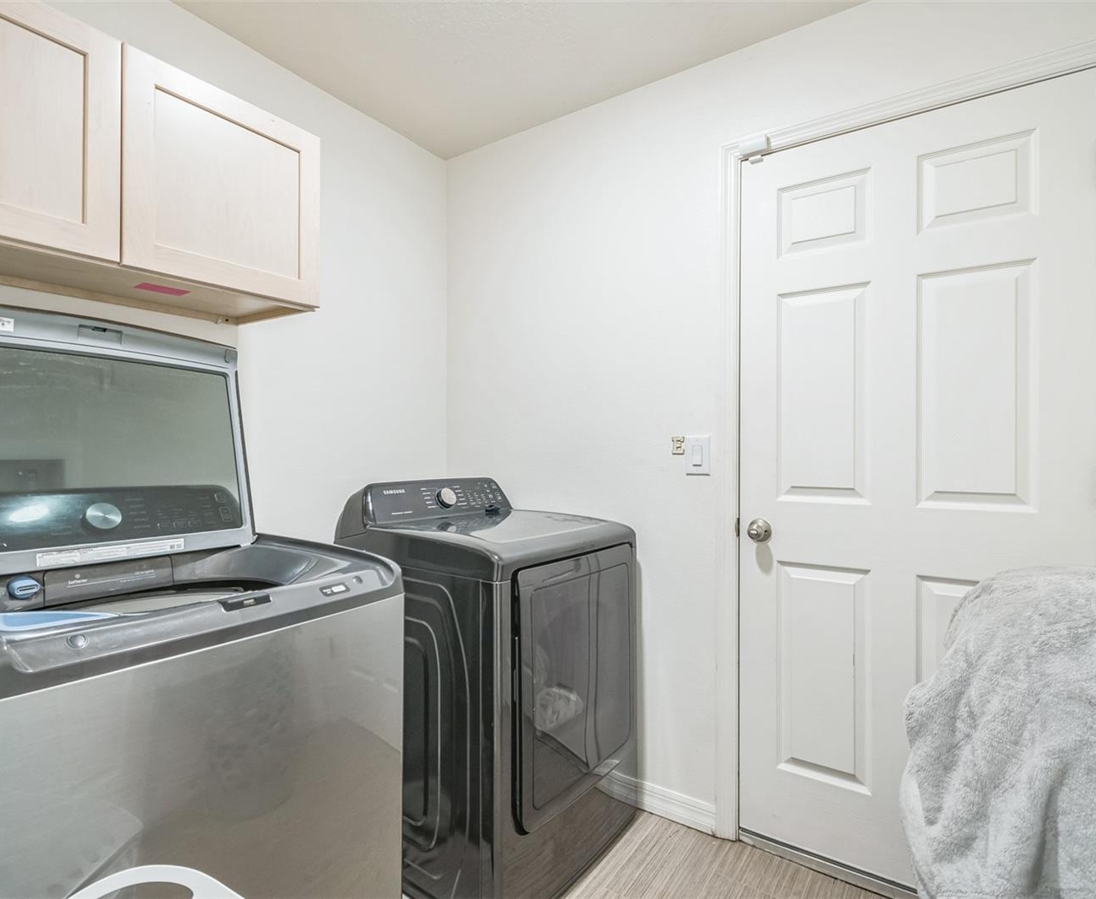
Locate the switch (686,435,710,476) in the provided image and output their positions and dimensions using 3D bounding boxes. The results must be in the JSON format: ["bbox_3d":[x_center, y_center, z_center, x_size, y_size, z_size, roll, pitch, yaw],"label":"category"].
[{"bbox_3d":[0.477,0.018,1.780,0.077,0.124,0.013,0,0,34],"label":"switch"}]

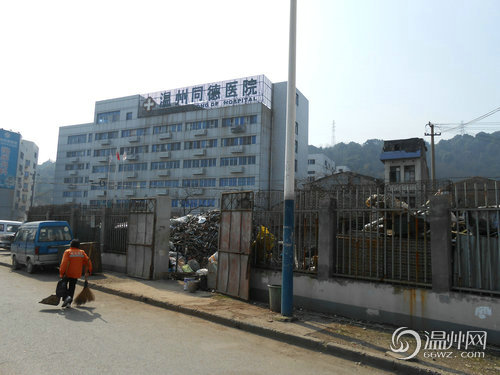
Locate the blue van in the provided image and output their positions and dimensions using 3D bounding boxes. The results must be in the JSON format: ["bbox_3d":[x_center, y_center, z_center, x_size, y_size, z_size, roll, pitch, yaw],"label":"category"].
[{"bbox_3d":[-8.527,2.395,15.220,3.400,1.850,1.400,-4,-9,43],"label":"blue van"}]

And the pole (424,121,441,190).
[{"bbox_3d":[16.528,0.174,33.701,1.280,12.100,0.320,-1,-7,26],"label":"pole"}]

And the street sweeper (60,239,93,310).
[{"bbox_3d":[-4.002,1.932,8.610,0.660,1.570,0.450,7,-8,-36],"label":"street sweeper"}]

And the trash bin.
[{"bbox_3d":[0.641,2.413,8.210,0.440,0.570,0.440,2,-7,0],"label":"trash bin"}]

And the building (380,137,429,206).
[{"bbox_3d":[16.415,1.125,38.978,3.900,11.400,5.300,-2,-8,33],"label":"building"}]

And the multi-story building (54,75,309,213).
[{"bbox_3d":[-15.567,-3.654,77.881,52.000,27.600,16.000,-1,-7,26],"label":"multi-story building"}]

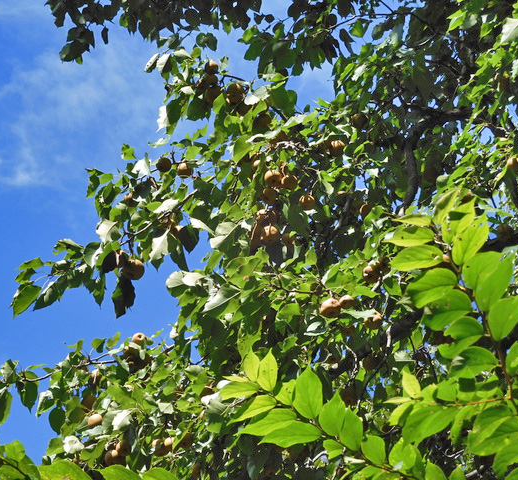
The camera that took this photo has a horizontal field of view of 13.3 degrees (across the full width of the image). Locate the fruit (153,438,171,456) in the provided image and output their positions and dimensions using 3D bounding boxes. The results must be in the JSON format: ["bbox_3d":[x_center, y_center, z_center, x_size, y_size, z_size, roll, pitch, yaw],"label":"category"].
[{"bbox_3d":[-0.293,0.627,6.700,0.056,0.054,0.054,0,-30,0],"label":"fruit"}]

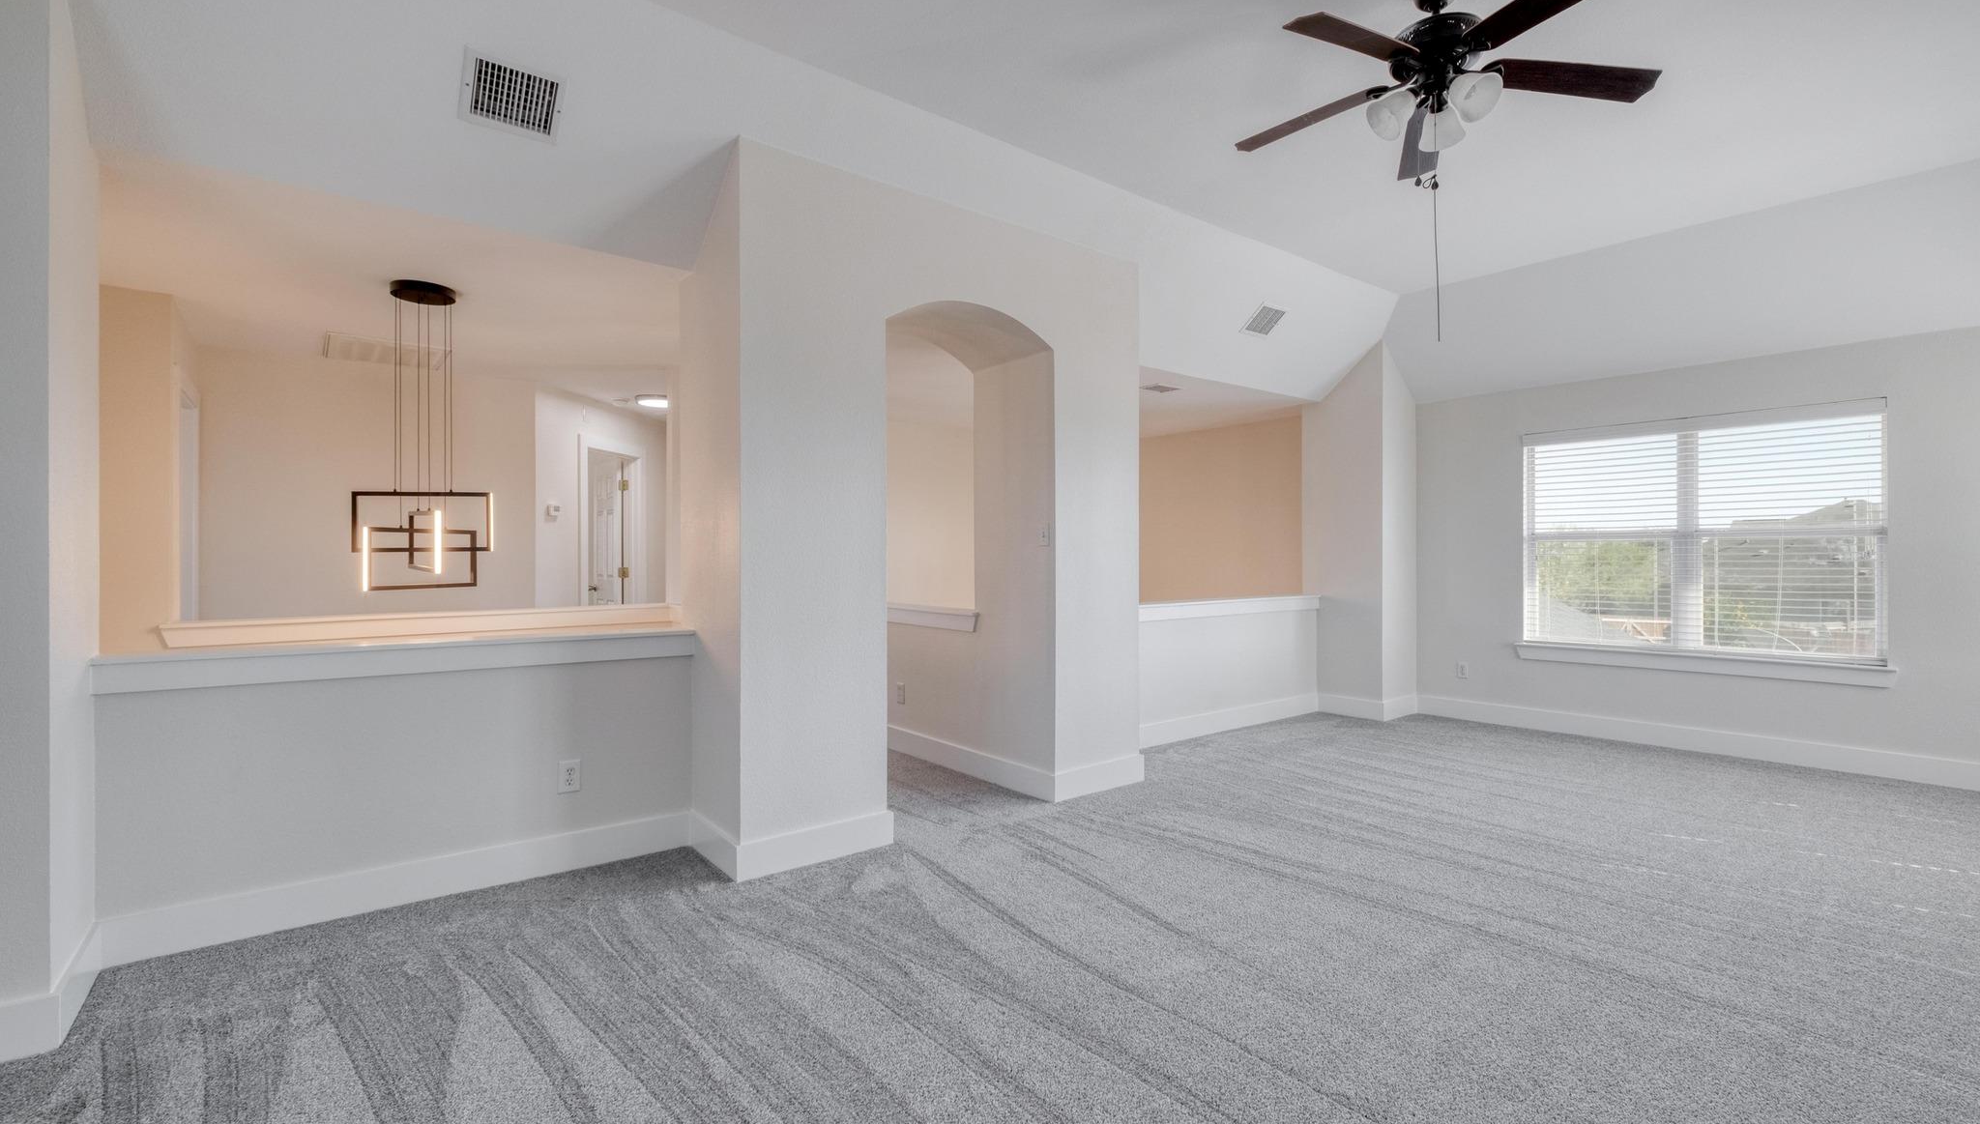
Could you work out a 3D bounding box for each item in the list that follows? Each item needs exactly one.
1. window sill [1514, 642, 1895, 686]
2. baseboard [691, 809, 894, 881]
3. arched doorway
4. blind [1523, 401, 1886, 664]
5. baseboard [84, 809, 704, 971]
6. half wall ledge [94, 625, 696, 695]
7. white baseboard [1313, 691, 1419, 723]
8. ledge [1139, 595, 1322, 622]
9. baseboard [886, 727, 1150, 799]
[{"bbox_3d":[4.487,0.657,5.354,0.111,0.106,1.904,0,0,-38],"label":"window sill"},{"bbox_3d":[-0.871,1.164,3.610,0.713,0.148,0.566,0,0,-38],"label":"baseboard"},{"bbox_3d":[-0.271,0.015,4.166,0.994,2.442,0.664,0,0,-38],"label":"arched doorway"},{"bbox_3d":[4.496,-0.177,5.365,0.068,1.509,1.830,0,0,-38],"label":"blind"},{"bbox_3d":[-2.005,1.167,3.056,1.784,0.148,0.025,0,0,-38],"label":"baseboard"},{"bbox_3d":[-1.985,0.342,3.014,1.755,0.110,0.182,0,0,-38],"label":"half wall ledge"},{"bbox_3d":[3.086,1.153,6.692,0.560,0.148,0.541,0,0,-38],"label":"white baseboard"},{"bbox_3d":[1.585,0.342,5.930,2.743,0.111,0.228,0,0,-38],"label":"ledge"},{"bbox_3d":[0.082,1.162,5.086,0.695,0.148,1.704,0,0,-38],"label":"baseboard"}]

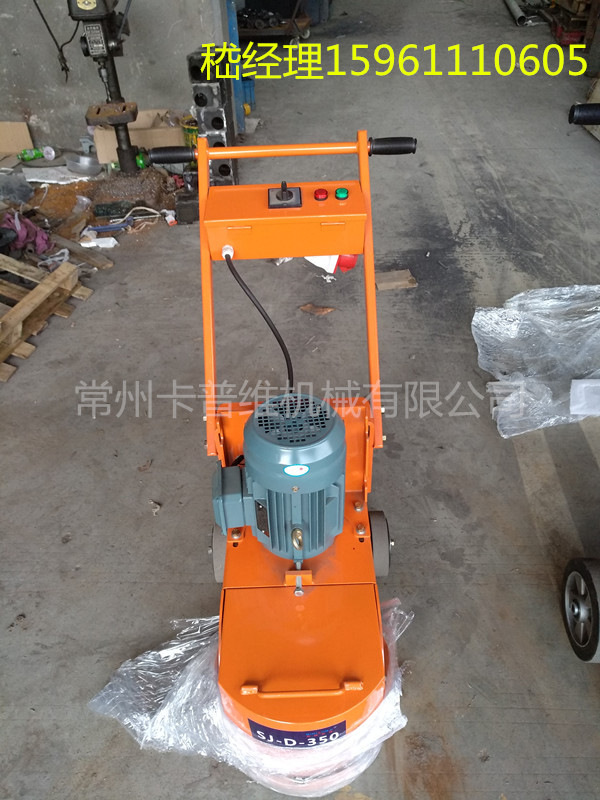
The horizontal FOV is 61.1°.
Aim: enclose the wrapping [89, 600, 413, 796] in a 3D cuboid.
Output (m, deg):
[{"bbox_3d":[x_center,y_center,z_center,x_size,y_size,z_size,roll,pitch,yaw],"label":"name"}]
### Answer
[{"bbox_3d":[-0.096,0.605,1.074,0.680,0.160,0.350,-1,42,0],"label":"wrapping"}]

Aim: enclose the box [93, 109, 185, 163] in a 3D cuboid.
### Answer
[{"bbox_3d":[-1.211,-1.980,3.857,0.640,0.250,0.420,-1,42,0],"label":"box"}]

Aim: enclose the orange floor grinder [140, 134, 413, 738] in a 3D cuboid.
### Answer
[{"bbox_3d":[-0.022,0.045,1.110,0.650,0.910,1.080,-2,41,0],"label":"orange floor grinder"}]

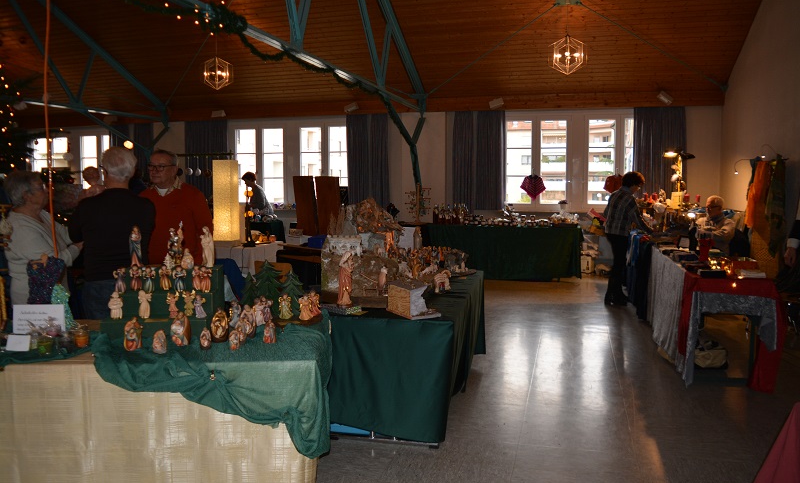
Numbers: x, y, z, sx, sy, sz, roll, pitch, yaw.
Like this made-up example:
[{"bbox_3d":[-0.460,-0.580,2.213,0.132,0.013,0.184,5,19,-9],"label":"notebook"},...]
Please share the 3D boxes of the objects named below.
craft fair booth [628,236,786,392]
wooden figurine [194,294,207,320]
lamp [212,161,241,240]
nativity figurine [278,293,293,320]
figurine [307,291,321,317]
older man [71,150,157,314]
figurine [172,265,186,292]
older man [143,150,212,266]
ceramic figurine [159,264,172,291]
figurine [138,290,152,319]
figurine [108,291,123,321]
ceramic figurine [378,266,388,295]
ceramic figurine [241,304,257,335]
[{"bbox_3d":[2.631,0.468,5.490,0.720,0.830,2.800,1,7,15],"label":"craft fair booth"},{"bbox_3d":[-0.943,0.305,2.842,0.053,0.107,0.042,0,6,0],"label":"wooden figurine"},{"bbox_3d":[-2.184,-0.529,7.529,0.230,1.000,0.230,1,6,10],"label":"lamp"},{"bbox_3d":[-0.615,0.350,3.223,0.062,0.119,0.045,-1,6,-6],"label":"nativity figurine"},{"bbox_3d":[-0.459,0.334,3.180,0.069,0.133,0.065,-1,5,-6],"label":"figurine"},{"bbox_3d":[-1.678,0.289,3.578,0.500,1.683,0.340,-2,6,-17],"label":"older man"},{"bbox_3d":[-1.110,0.189,3.020,0.066,0.135,0.055,0,7,0],"label":"figurine"},{"bbox_3d":[-1.557,0.209,4.202,0.540,1.694,0.360,3,7,24],"label":"older man"},{"bbox_3d":[-1.173,0.185,3.000,0.063,0.125,0.055,-1,5,-13],"label":"ceramic figurine"},{"bbox_3d":[-1.239,0.307,2.920,0.062,0.141,0.055,2,7,20],"label":"figurine"},{"bbox_3d":[-1.375,0.311,2.900,0.070,0.128,0.060,-1,5,-11],"label":"figurine"},{"bbox_3d":[-0.098,0.231,3.550,0.056,0.166,0.060,-4,7,-37],"label":"ceramic figurine"},{"bbox_3d":[-0.745,0.383,2.930,0.078,0.150,0.065,0,7,6],"label":"ceramic figurine"}]

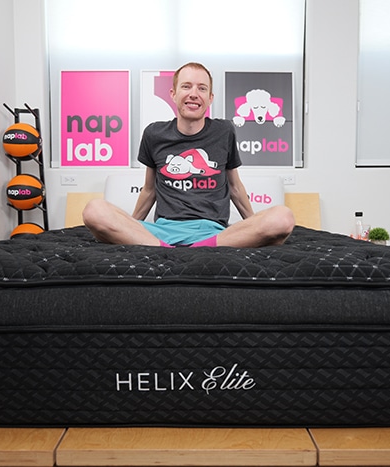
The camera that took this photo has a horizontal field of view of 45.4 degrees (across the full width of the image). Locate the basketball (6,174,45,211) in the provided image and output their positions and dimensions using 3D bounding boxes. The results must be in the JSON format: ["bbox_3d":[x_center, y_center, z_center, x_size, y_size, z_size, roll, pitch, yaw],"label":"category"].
[{"bbox_3d":[-1.127,-0.273,3.110,0.240,0.240,0.240,0,4,0],"label":"basketball"}]

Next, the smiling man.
[{"bbox_3d":[-0.030,-0.335,1.960,0.850,0.820,0.720,0,4,0],"label":"smiling man"}]

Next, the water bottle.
[{"bbox_3d":[1.125,-0.037,3.190,0.060,0.220,0.060,0,4,0],"label":"water bottle"}]

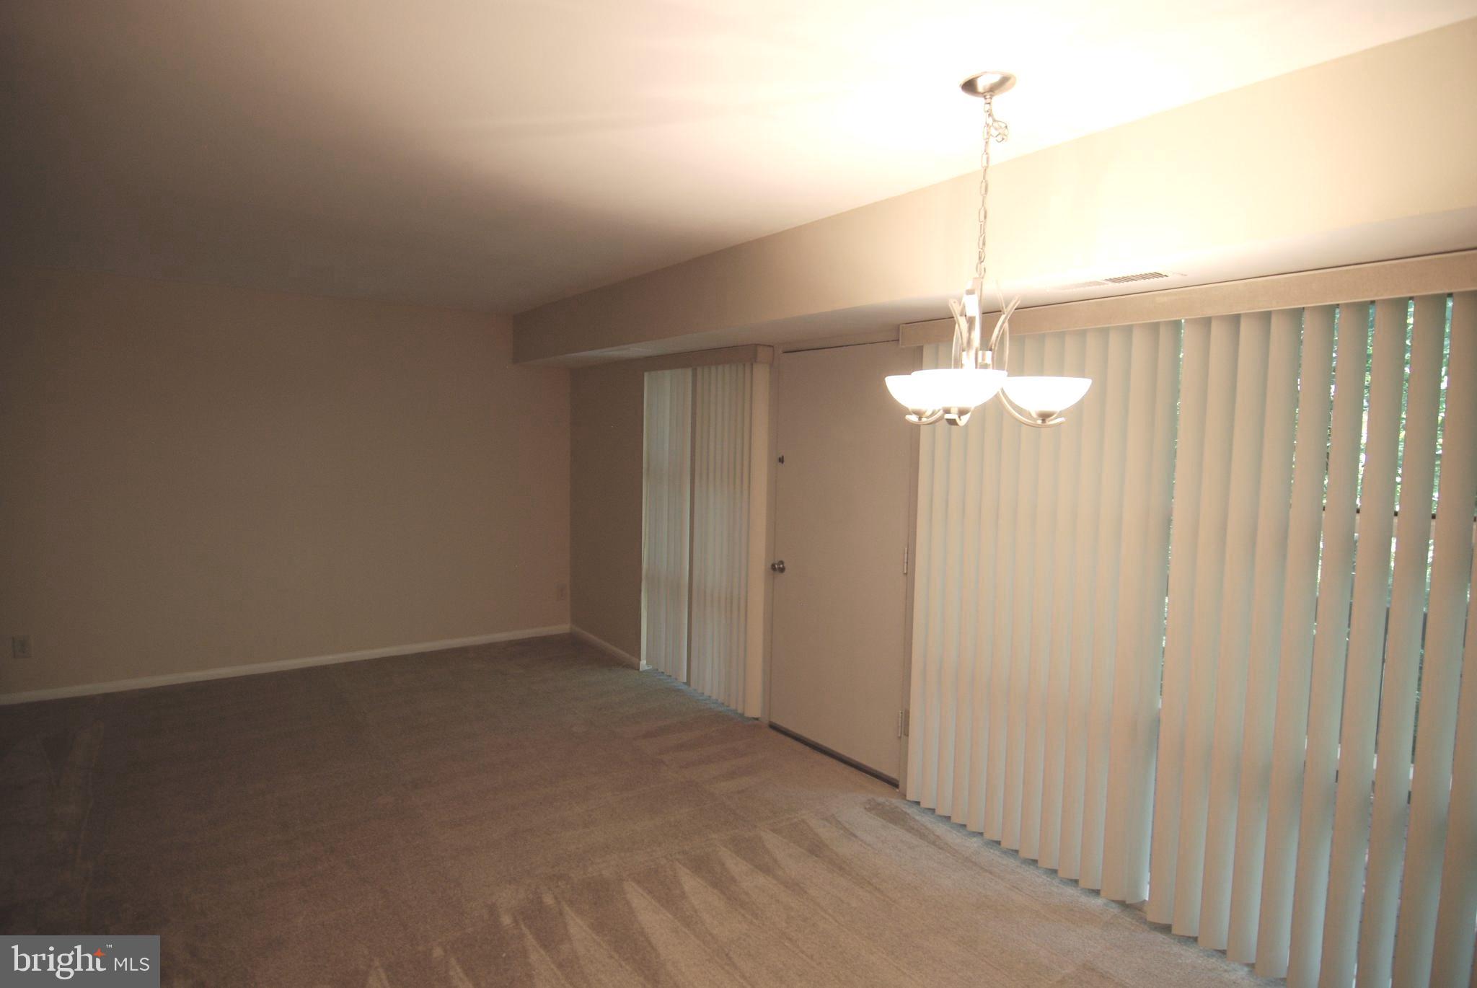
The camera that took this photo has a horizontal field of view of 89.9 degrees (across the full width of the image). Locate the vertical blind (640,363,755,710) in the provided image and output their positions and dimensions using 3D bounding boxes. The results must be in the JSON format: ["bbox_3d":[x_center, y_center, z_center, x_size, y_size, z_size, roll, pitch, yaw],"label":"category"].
[{"bbox_3d":[-0.249,0.239,4.533,0.100,1.974,1.107,-2,6,-38],"label":"vertical blind"}]

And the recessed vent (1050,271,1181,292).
[{"bbox_3d":[1.159,-0.661,2.306,0.150,0.022,0.362,-2,6,-38],"label":"recessed vent"}]

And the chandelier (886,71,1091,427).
[{"bbox_3d":[0.563,-0.577,1.801,0.498,0.818,0.484,-2,6,-38],"label":"chandelier"}]

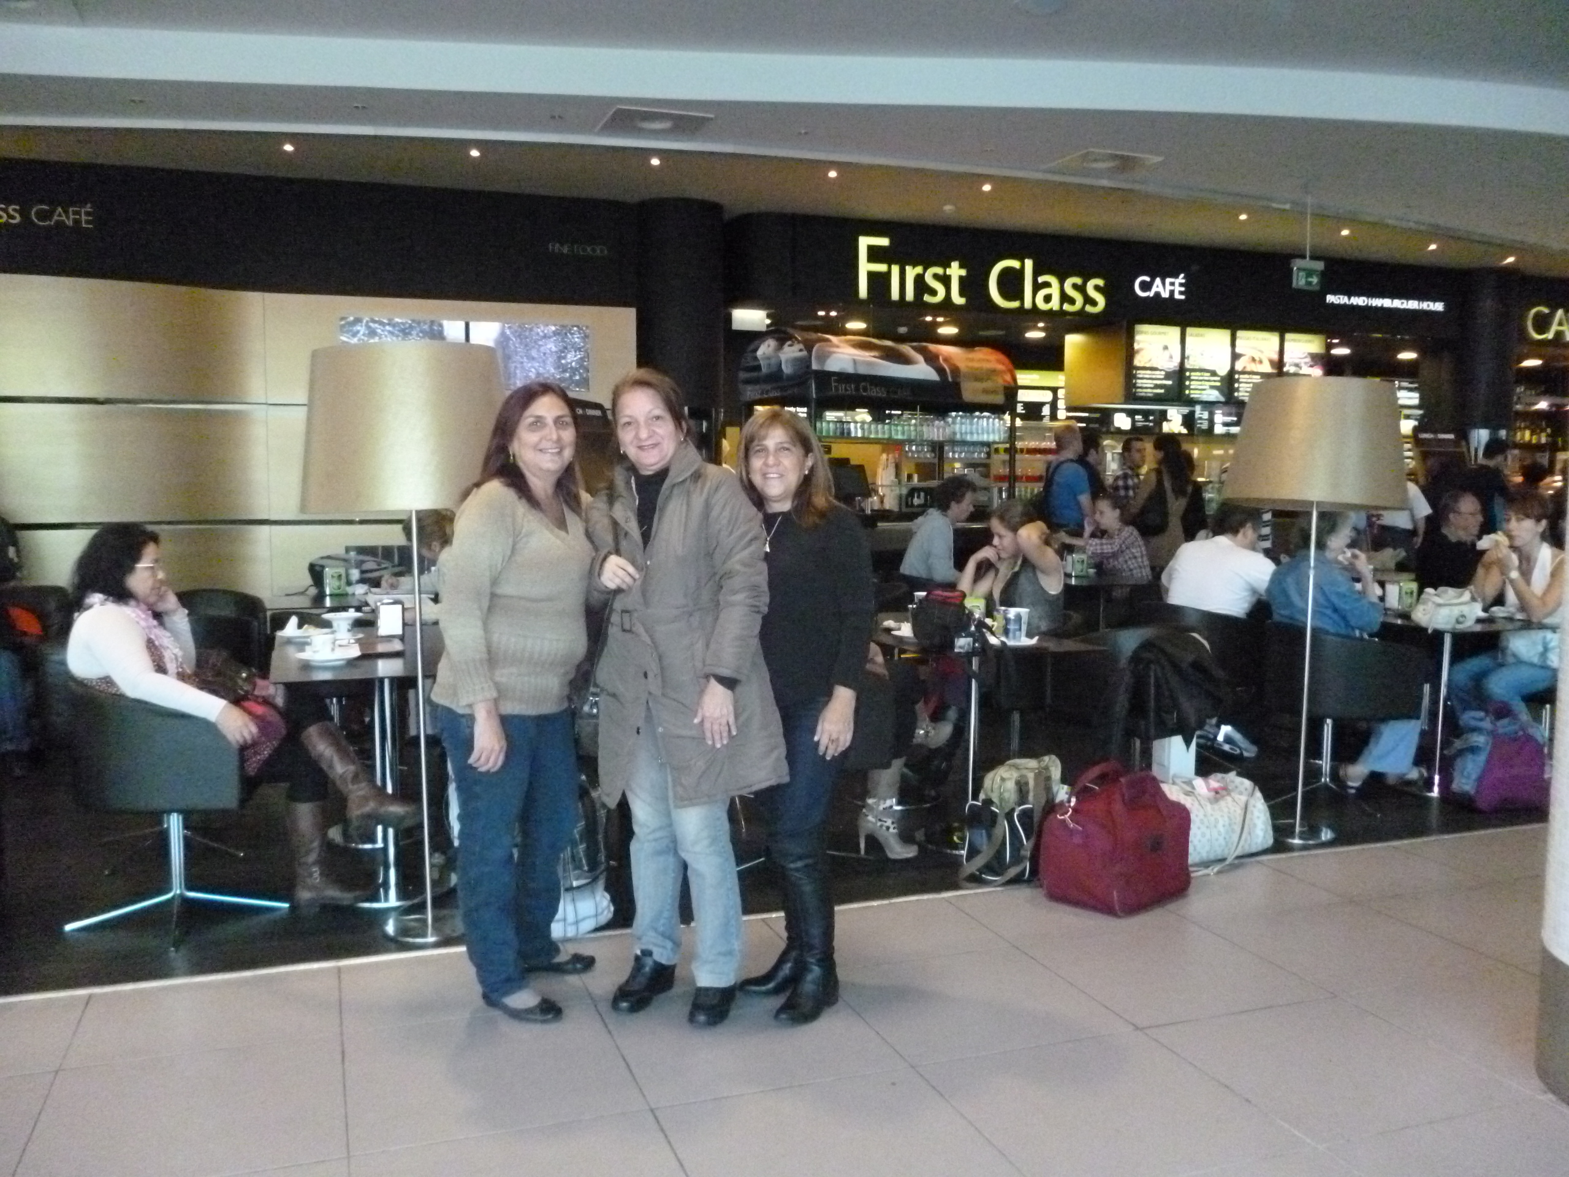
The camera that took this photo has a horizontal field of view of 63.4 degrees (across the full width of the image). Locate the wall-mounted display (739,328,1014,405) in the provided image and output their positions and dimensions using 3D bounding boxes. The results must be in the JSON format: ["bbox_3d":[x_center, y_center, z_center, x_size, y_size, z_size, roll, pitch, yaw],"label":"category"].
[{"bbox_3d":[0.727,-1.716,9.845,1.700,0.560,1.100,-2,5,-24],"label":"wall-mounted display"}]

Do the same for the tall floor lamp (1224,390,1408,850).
[{"bbox_3d":[1.960,0.085,4.747,0.660,1.710,0.660,0,5,0],"label":"tall floor lamp"}]

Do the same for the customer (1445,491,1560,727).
[{"bbox_3d":[3.316,0.223,5.738,0.770,1.290,0.500,-1,5,-20],"label":"customer"}]

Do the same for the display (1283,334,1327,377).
[{"bbox_3d":[4.597,-1.936,11.200,0.480,0.660,0.070,-1,5,-20],"label":"display"}]

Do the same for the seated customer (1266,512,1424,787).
[{"bbox_3d":[2.527,0.258,5.646,0.800,1.260,0.520,-1,5,-20],"label":"seated customer"}]

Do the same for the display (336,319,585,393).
[{"bbox_3d":[-2.250,-1.672,9.075,1.744,0.493,0.100,-1,5,-20],"label":"display"}]

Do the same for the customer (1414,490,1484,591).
[{"bbox_3d":[3.140,0.193,6.065,0.520,1.270,0.800,4,6,35],"label":"customer"}]

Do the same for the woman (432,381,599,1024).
[{"bbox_3d":[-0.667,0.262,3.246,0.470,1.590,0.340,-4,6,-42],"label":"woman"}]

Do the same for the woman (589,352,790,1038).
[{"bbox_3d":[-0.242,0.249,3.189,0.510,1.610,0.380,1,5,11],"label":"woman"}]

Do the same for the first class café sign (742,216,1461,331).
[{"bbox_3d":[2.958,-2.555,10.581,7.000,0.660,0.180,-1,5,-19],"label":"first class café sign"}]

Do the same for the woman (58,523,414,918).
[{"bbox_3d":[-1.657,0.386,3.952,1.030,1.220,0.540,-1,5,-14],"label":"woman"}]

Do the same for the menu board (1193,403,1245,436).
[{"bbox_3d":[4.451,-1.777,13.000,0.630,0.420,0.080,-1,5,-20],"label":"menu board"}]

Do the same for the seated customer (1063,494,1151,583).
[{"bbox_3d":[2.003,0.054,7.878,0.670,1.270,0.460,-1,5,-20],"label":"seated customer"}]

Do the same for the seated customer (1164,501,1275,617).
[{"bbox_3d":[2.162,0.197,6.050,0.800,1.250,0.520,-3,6,-38],"label":"seated customer"}]

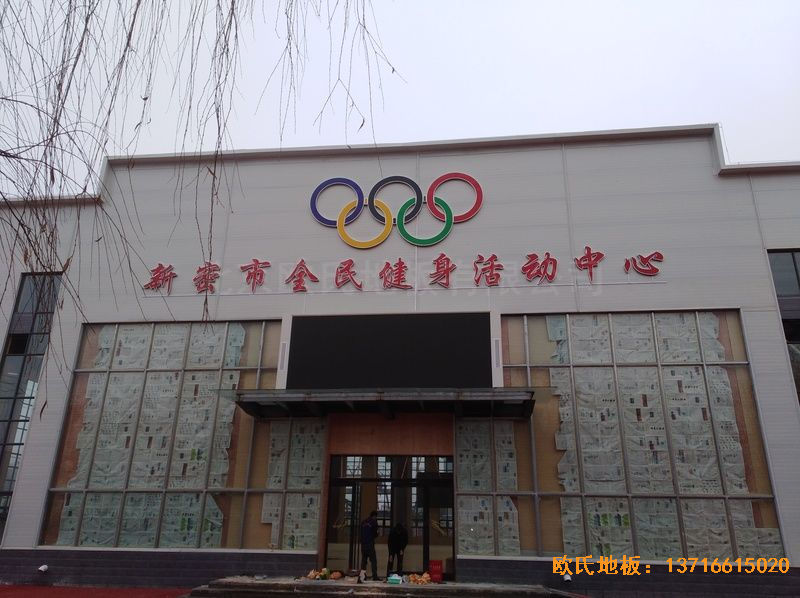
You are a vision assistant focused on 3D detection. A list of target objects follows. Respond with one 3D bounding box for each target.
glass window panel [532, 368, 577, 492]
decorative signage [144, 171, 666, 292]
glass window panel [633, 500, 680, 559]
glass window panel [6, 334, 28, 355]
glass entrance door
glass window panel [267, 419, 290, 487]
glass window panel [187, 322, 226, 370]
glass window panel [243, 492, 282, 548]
[{"bbox_3d":[4.033,3.364,15.650,1.121,3.303,0.060,-1,-20,6],"label":"glass window panel"},{"bbox_3d":[-0.209,-2.070,18.183,15.367,3.800,0.150,-1,-20,6],"label":"decorative signage"},{"bbox_3d":[6.199,5.475,14.462,1.093,1.355,0.050,-1,-20,6],"label":"glass window panel"},{"bbox_3d":[-12.119,1.447,19.010,0.680,0.639,0.080,-1,-20,6],"label":"glass window panel"},{"bbox_3d":[-0.254,5.872,16.388,3.458,3.107,0.120,-1,-20,6],"label":"glass entrance door"},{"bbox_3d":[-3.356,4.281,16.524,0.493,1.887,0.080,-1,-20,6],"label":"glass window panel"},{"bbox_3d":[-5.633,1.349,17.342,1.065,1.392,0.050,-1,-20,6],"label":"glass window panel"},{"bbox_3d":[-3.626,5.884,15.959,0.980,1.360,0.080,-1,-20,6],"label":"glass window panel"}]

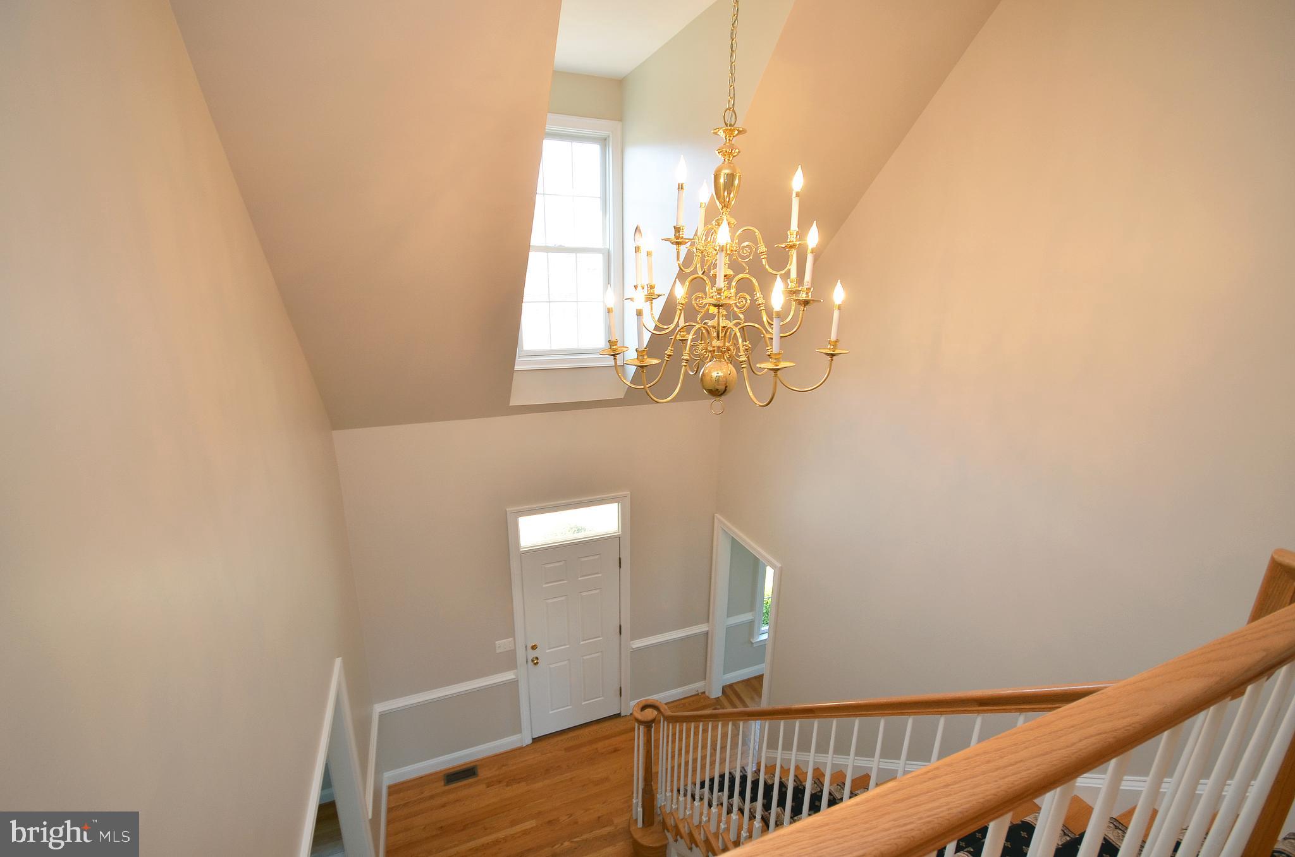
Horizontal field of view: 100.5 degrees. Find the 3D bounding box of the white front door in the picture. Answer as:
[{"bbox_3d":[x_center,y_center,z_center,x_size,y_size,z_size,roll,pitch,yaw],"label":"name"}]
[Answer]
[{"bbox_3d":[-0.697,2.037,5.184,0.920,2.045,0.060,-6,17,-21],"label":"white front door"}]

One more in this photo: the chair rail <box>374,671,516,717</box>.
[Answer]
[{"bbox_3d":[-1.766,2.359,4.799,1.198,0.100,0.035,-6,17,-21],"label":"chair rail"}]

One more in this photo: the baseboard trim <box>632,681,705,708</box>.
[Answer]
[{"bbox_3d":[0.234,2.889,5.791,0.883,0.135,0.018,-6,17,-21],"label":"baseboard trim"}]

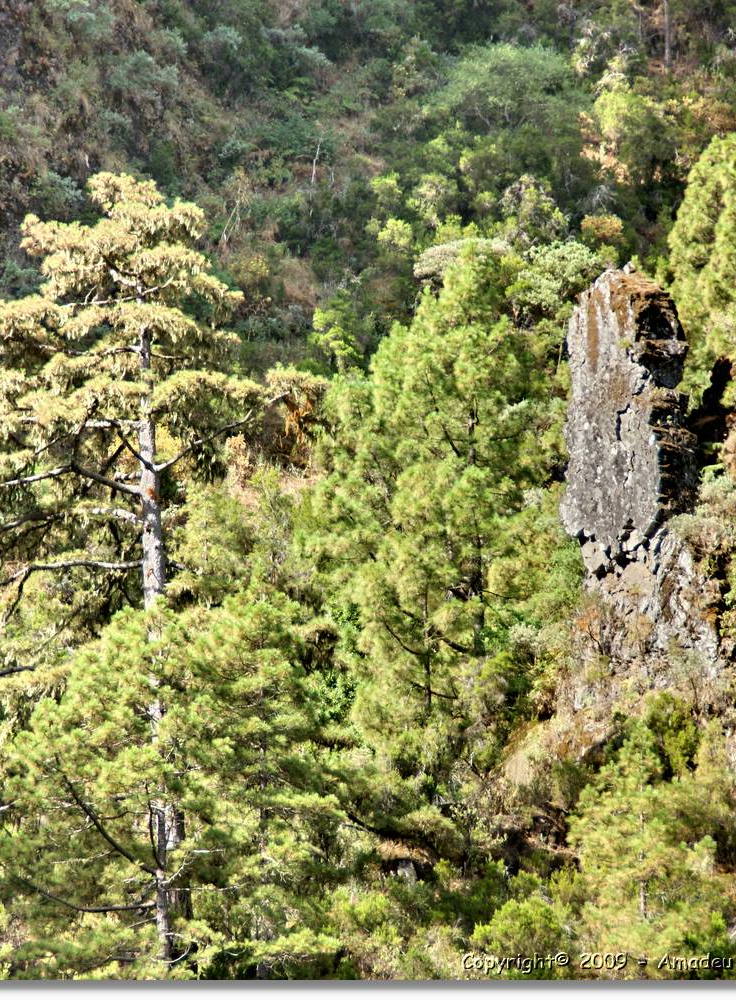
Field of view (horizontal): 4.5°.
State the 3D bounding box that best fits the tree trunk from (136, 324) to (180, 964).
[{"bbox_3d":[-5.595,3.845,250.000,0.950,17.100,0.950,-2,0,0],"label":"tree trunk"}]

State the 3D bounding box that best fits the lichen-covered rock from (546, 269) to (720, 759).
[{"bbox_3d":[7.476,0.396,264.000,4.600,13.700,4.000,-1,0,20],"label":"lichen-covered rock"}]

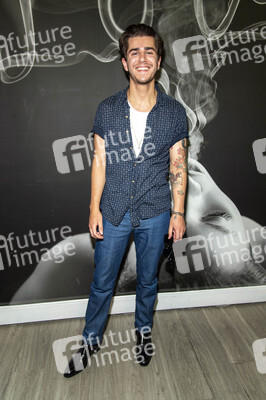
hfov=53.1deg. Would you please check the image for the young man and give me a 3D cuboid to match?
[{"bbox_3d":[-0.031,0.130,1.371,0.610,1.790,0.360,1,19,2],"label":"young man"}]

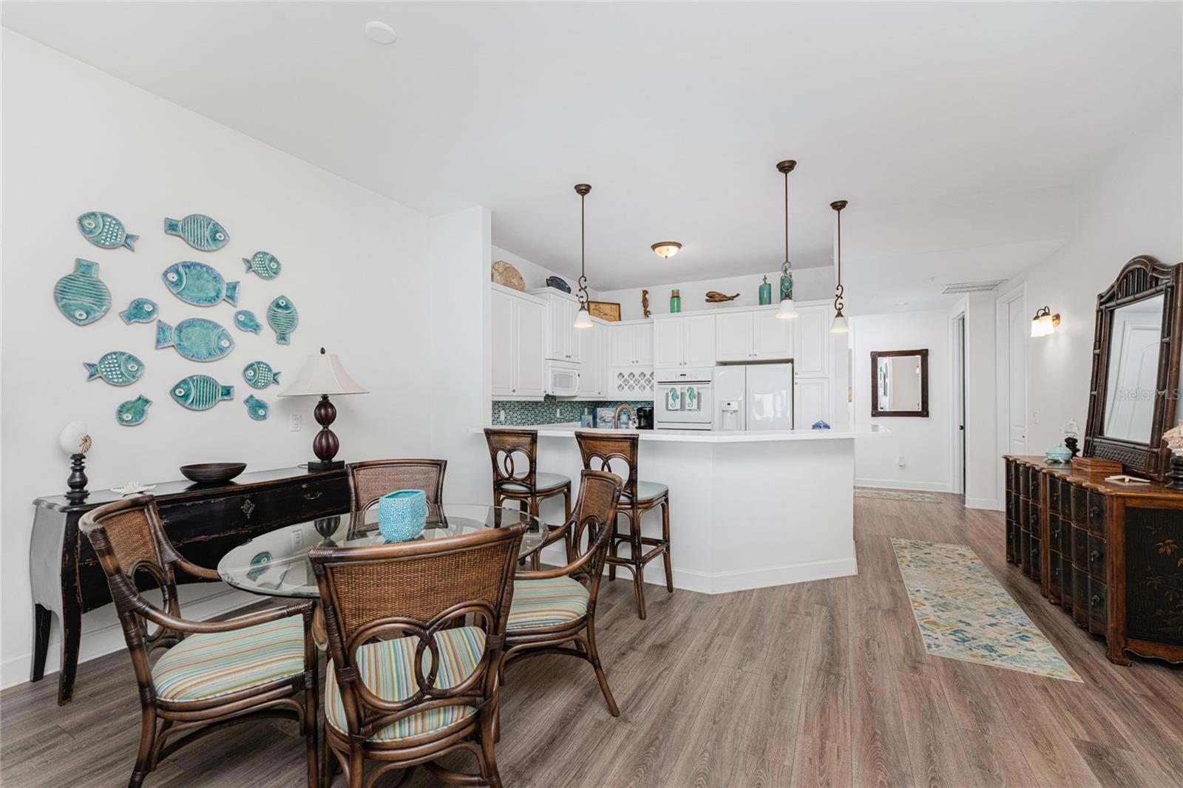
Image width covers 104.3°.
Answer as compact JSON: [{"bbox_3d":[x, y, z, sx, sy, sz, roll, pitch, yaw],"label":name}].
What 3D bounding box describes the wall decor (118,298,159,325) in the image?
[{"bbox_3d":[-2.483,-0.452,2.521,0.030,0.147,0.165,-1,-1,29],"label":"wall decor"}]

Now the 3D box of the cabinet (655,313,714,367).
[{"bbox_3d":[1.369,-0.679,6.359,0.811,0.665,0.600,-1,-1,28],"label":"cabinet"}]

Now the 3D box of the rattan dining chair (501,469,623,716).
[{"bbox_3d":[-0.189,0.886,2.170,0.620,0.960,0.600,0,-1,-17],"label":"rattan dining chair"}]

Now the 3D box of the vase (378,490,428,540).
[{"bbox_3d":[-0.806,0.518,1.969,0.135,0.177,0.165,0,-1,7],"label":"vase"}]

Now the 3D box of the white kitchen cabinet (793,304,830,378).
[{"bbox_3d":[2.739,-0.612,5.691,0.399,0.865,0.600,0,-1,29],"label":"white kitchen cabinet"}]

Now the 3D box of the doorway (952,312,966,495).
[{"bbox_3d":[4.973,0.204,6.136,0.140,2.480,0.842,-1,-1,29],"label":"doorway"}]

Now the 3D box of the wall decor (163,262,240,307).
[{"bbox_3d":[-2.334,-0.652,2.763,0.030,0.262,0.373,0,-1,29],"label":"wall decor"}]

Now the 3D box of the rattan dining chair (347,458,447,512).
[{"bbox_3d":[-1.079,0.886,2.525,0.600,0.960,0.620,0,-1,-19],"label":"rattan dining chair"}]

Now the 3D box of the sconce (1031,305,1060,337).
[{"bbox_3d":[4.015,-0.635,4.069,0.175,0.245,0.320,0,-1,29],"label":"sconce"}]

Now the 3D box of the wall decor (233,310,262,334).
[{"bbox_3d":[-2.228,-0.467,2.982,0.025,0.158,0.165,0,-1,29],"label":"wall decor"}]

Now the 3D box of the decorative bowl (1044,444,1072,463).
[{"bbox_3d":[3.656,0.457,3.602,0.175,0.142,0.175,0,-1,29],"label":"decorative bowl"}]

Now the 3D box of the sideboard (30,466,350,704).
[{"bbox_3d":[-2.136,0.940,2.722,0.395,0.854,1.470,0,-1,29],"label":"sideboard"}]

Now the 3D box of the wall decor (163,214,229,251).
[{"bbox_3d":[-2.362,-0.961,2.749,0.030,0.210,0.320,-1,-1,29],"label":"wall decor"}]

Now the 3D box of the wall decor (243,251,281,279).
[{"bbox_3d":[-2.191,-0.852,3.056,0.030,0.184,0.226,-1,-1,29],"label":"wall decor"}]

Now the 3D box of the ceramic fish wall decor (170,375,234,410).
[{"bbox_3d":[-2.341,-0.009,2.772,0.028,0.218,0.312,0,-1,29],"label":"ceramic fish wall decor"}]

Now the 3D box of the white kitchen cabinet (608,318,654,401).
[{"bbox_3d":[0.693,-0.508,6.910,0.830,1.200,0.360,0,-1,29],"label":"white kitchen cabinet"}]

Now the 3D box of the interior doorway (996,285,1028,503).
[{"bbox_3d":[4.737,0.130,5.112,0.130,2.555,1.070,0,-1,29],"label":"interior doorway"}]

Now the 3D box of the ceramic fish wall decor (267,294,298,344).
[{"bbox_3d":[-2.119,-0.508,3.158,0.030,0.328,0.186,0,-1,29],"label":"ceramic fish wall decor"}]

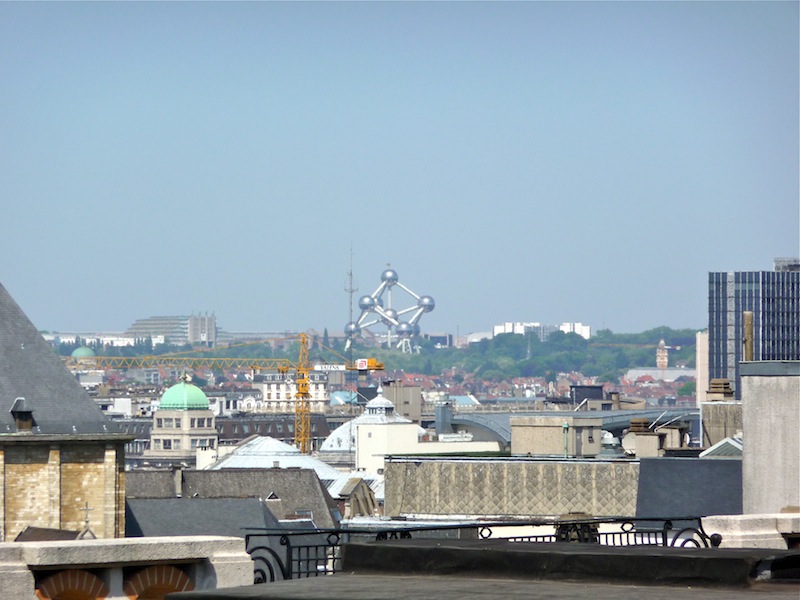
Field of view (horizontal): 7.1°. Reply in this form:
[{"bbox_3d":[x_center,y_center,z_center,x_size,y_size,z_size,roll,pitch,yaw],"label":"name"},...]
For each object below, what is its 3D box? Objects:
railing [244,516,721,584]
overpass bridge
[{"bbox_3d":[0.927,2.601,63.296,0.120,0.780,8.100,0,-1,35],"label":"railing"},{"bbox_3d":[16.049,12.216,620.000,24.300,4.200,9.000,0,-1,0],"label":"overpass bridge"}]

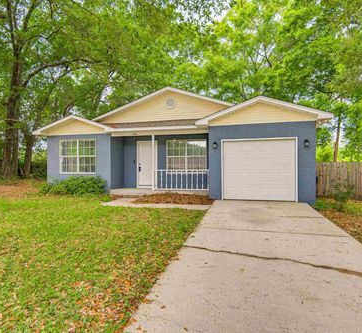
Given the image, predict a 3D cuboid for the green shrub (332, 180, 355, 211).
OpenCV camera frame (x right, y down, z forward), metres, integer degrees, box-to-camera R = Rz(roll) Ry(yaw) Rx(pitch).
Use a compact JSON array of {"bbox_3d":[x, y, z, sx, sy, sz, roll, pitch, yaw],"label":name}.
[{"bbox_3d":[4.880,0.885,7.500,0.650,0.880,0.620,0,0,15],"label":"green shrub"}]

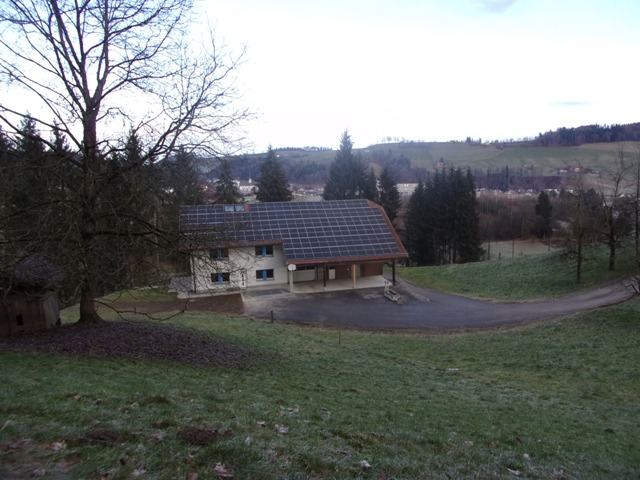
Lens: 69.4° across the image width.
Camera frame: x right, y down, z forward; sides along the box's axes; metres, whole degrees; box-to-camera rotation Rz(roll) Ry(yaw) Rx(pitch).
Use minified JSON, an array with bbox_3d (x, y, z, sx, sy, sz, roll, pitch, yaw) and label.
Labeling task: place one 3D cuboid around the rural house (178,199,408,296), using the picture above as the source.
[{"bbox_3d":[-4.020,0.080,56.882,25.050,9.480,15.900,-3,8,-14],"label":"rural house"}]

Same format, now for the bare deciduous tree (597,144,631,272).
[{"bbox_3d":[29.298,-3.188,46.138,3.200,12.600,3.200,-1,8,0],"label":"bare deciduous tree"}]

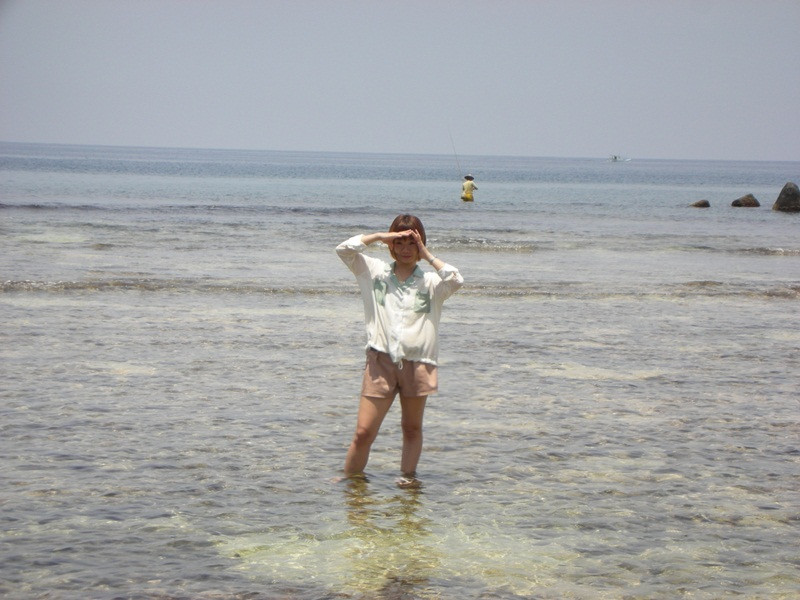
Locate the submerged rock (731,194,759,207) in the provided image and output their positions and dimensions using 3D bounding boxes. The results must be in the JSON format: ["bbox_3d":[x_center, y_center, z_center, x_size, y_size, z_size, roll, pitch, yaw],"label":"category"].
[{"bbox_3d":[12.942,-3.705,90.900,1.120,0.500,0.850,2,4,8],"label":"submerged rock"}]

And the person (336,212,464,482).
[{"bbox_3d":[-0.007,0.321,13.200,0.700,1.580,0.420,1,4,-2],"label":"person"}]

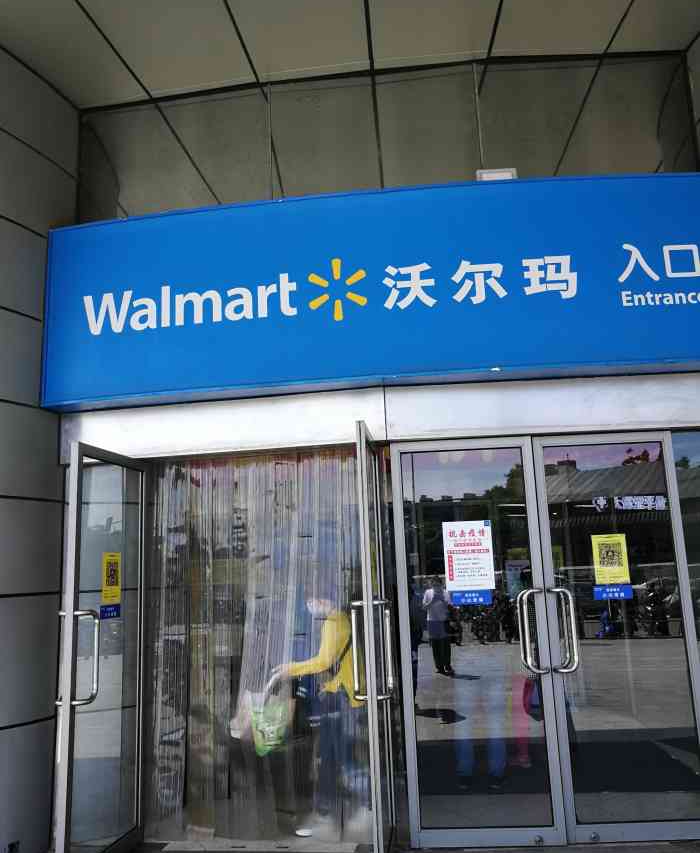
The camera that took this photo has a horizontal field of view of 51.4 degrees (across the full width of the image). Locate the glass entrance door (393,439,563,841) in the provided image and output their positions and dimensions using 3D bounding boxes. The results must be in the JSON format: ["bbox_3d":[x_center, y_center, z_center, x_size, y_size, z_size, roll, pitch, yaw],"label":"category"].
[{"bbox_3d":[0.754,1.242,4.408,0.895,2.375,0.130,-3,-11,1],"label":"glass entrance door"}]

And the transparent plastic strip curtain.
[{"bbox_3d":[-0.546,1.342,4.654,1.550,2.370,0.100,-4,-11,7],"label":"transparent plastic strip curtain"}]

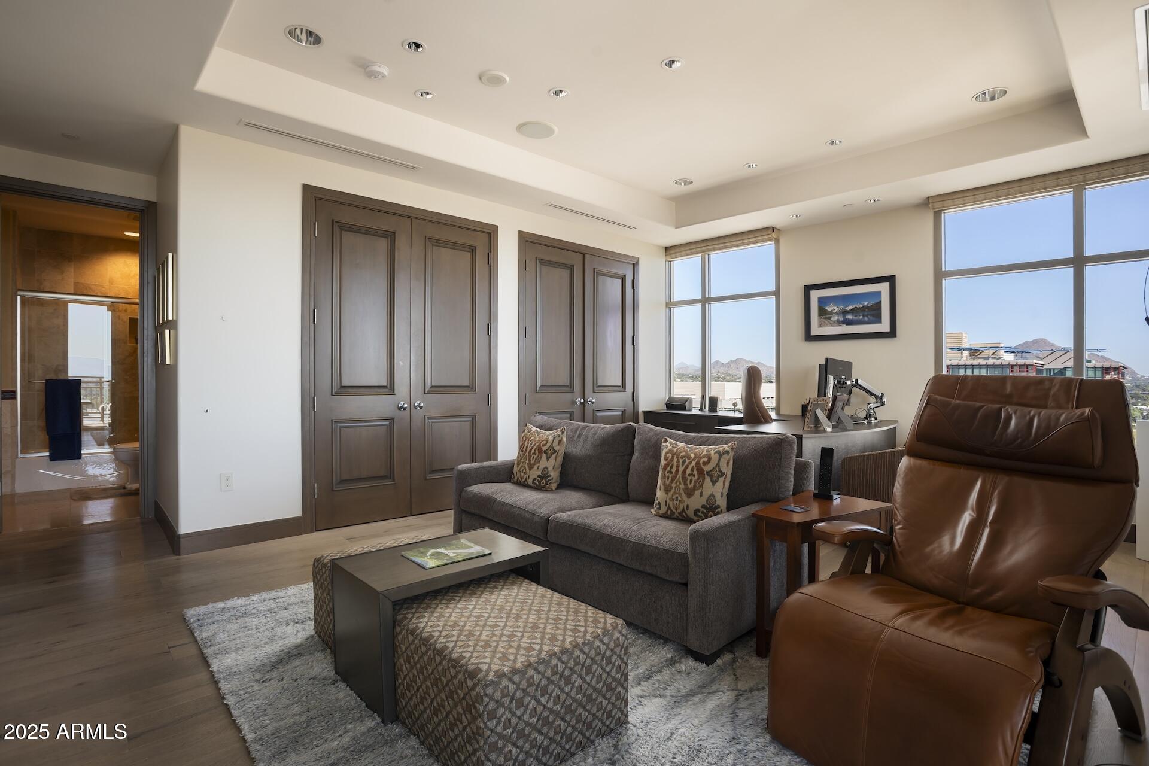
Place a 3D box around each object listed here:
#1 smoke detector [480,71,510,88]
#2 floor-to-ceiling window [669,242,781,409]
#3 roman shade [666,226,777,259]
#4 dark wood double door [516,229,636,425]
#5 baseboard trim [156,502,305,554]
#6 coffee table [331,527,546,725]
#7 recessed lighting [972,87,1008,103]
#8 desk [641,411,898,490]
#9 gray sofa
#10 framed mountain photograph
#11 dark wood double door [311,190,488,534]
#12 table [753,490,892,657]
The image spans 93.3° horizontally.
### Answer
[{"bbox_3d":[-0.501,-1.898,3.401,0.185,0.050,0.185,0,0,0],"label":"smoke detector"},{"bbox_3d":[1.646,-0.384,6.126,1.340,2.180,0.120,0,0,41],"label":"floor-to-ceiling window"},{"bbox_3d":[1.602,-1.556,6.115,1.340,0.180,0.120,0,0,41],"label":"roman shade"},{"bbox_3d":[0.103,-0.172,5.697,1.620,2.530,0.100,0,0,-40],"label":"dark wood double door"},{"bbox_3d":[-2.649,1.030,4.175,0.760,0.135,1.250,0,0,-40],"label":"baseboard trim"},{"bbox_3d":[-0.504,0.871,2.097,0.675,0.420,0.415,0,0,-41],"label":"coffee table"},{"bbox_3d":[2.769,-1.930,3.619,0.190,0.040,0.190,0,0,0],"label":"recessed lighting"},{"bbox_3d":[1.297,0.709,4.894,2.600,0.770,2.200,0,0,41],"label":"desk"},{"bbox_3d":[0.181,0.658,3.157,0.900,0.870,2.050,0,0,-40],"label":"gray sofa"},{"bbox_3d":[2.627,-0.704,5.221,0.820,0.570,0.035,0,0,41],"label":"framed mountain photograph"},{"bbox_3d":[-1.343,-0.174,4.483,1.620,2.530,0.100,0,0,-40],"label":"dark wood double door"},{"bbox_3d":[0.998,0.804,2.254,0.620,0.580,0.380,0,0,-39],"label":"table"}]

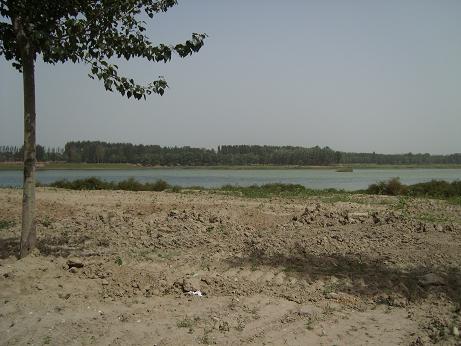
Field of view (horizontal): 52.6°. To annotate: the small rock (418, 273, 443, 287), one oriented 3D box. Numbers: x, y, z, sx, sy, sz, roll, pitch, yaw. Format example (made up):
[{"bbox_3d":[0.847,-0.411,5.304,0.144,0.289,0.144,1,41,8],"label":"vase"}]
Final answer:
[{"bbox_3d":[2.689,1.425,6.237,0.341,0.136,0.245,0,1,0],"label":"small rock"}]

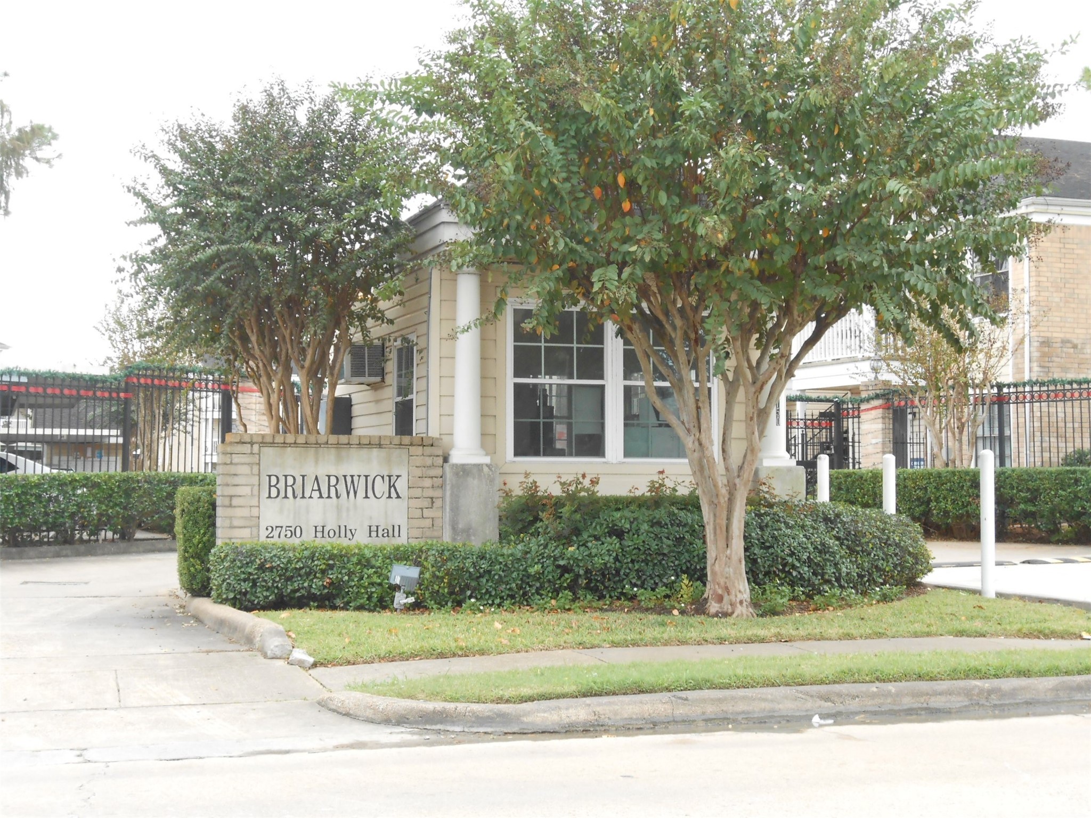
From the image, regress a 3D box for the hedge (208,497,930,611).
[{"bbox_3d":[0.315,1.163,14.616,6.090,0.812,1.269,1,-2,-18],"label":"hedge"}]

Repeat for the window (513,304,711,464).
[{"bbox_3d":[0.569,-0.216,15.194,1.888,1.340,0.122,1,-2,-18],"label":"window"}]

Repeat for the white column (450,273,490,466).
[{"bbox_3d":[-0.624,-0.357,14.362,0.289,1.604,0.289,1,-2,-18],"label":"white column"}]

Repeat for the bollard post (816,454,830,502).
[{"bbox_3d":[2.719,1.046,17.255,0.117,1.218,0.117,1,-2,-18],"label":"bollard post"}]

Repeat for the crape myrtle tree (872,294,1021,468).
[{"bbox_3d":[5.812,0.093,25.578,2.081,3.552,1.928,1,-2,-18],"label":"crape myrtle tree"}]

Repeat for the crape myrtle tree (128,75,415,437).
[{"bbox_3d":[-2.458,-0.679,15.834,2.588,4.466,2.436,1,-2,-18],"label":"crape myrtle tree"}]

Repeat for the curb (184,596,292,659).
[{"bbox_3d":[-2.223,1.508,12.535,0.223,0.173,3.654,1,-2,-18],"label":"curb"}]

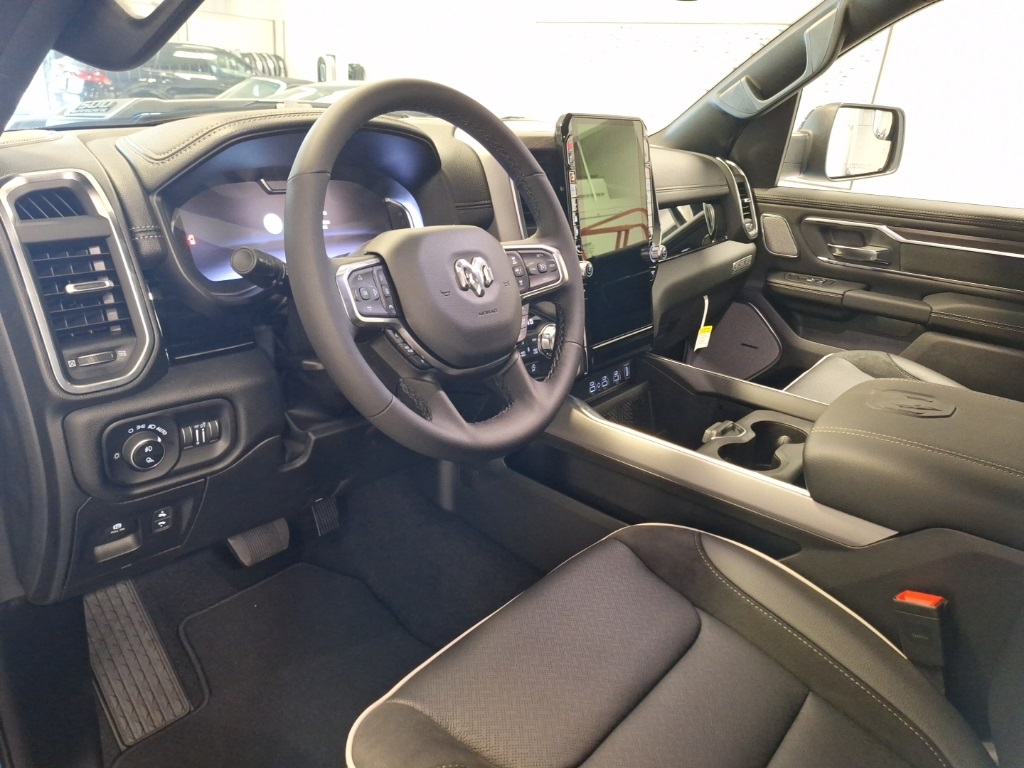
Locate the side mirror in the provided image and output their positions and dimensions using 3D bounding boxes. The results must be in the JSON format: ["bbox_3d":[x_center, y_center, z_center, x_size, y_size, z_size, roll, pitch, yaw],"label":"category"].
[{"bbox_3d":[0.853,-0.629,1.766,0.290,0.198,0.150,-11,27,-34],"label":"side mirror"}]

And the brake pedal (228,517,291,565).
[{"bbox_3d":[-0.440,0.277,1.183,0.104,0.059,0.028,-20,-12,-47],"label":"brake pedal"}]

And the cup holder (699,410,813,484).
[{"bbox_3d":[0.356,0.113,0.965,0.143,0.085,0.225,21,27,35],"label":"cup holder"}]

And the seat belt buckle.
[{"bbox_3d":[0.418,0.251,0.692,0.041,0.068,0.027,-3,12,42],"label":"seat belt buckle"}]

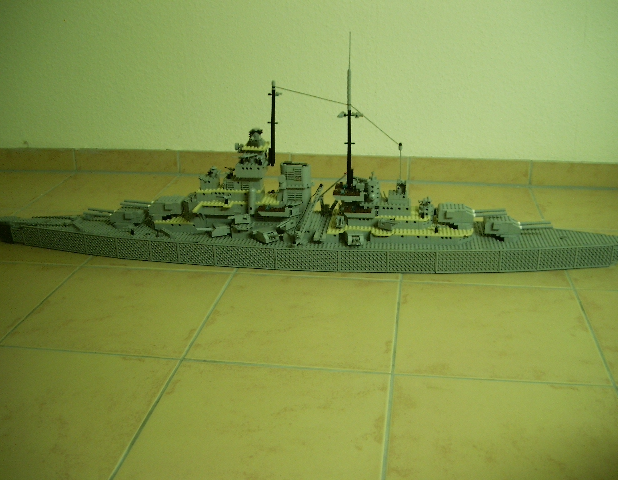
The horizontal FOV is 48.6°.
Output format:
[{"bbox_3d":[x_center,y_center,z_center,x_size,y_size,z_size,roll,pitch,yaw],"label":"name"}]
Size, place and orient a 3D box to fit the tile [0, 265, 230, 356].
[{"bbox_3d":[-0.337,0.126,1.271,0.328,0.009,0.328,2,22,8],"label":"tile"}]

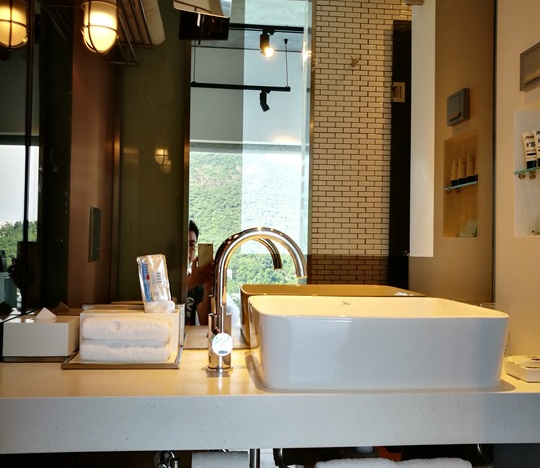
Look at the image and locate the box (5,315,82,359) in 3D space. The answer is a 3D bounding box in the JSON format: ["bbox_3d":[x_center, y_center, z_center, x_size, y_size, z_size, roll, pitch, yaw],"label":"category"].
[{"bbox_3d":[-0.506,0.230,1.261,0.134,0.078,0.130,1,-1,-6],"label":"box"}]

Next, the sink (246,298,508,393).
[{"bbox_3d":[0.204,0.219,1.192,0.486,0.133,0.391,1,-1,-6],"label":"sink"}]

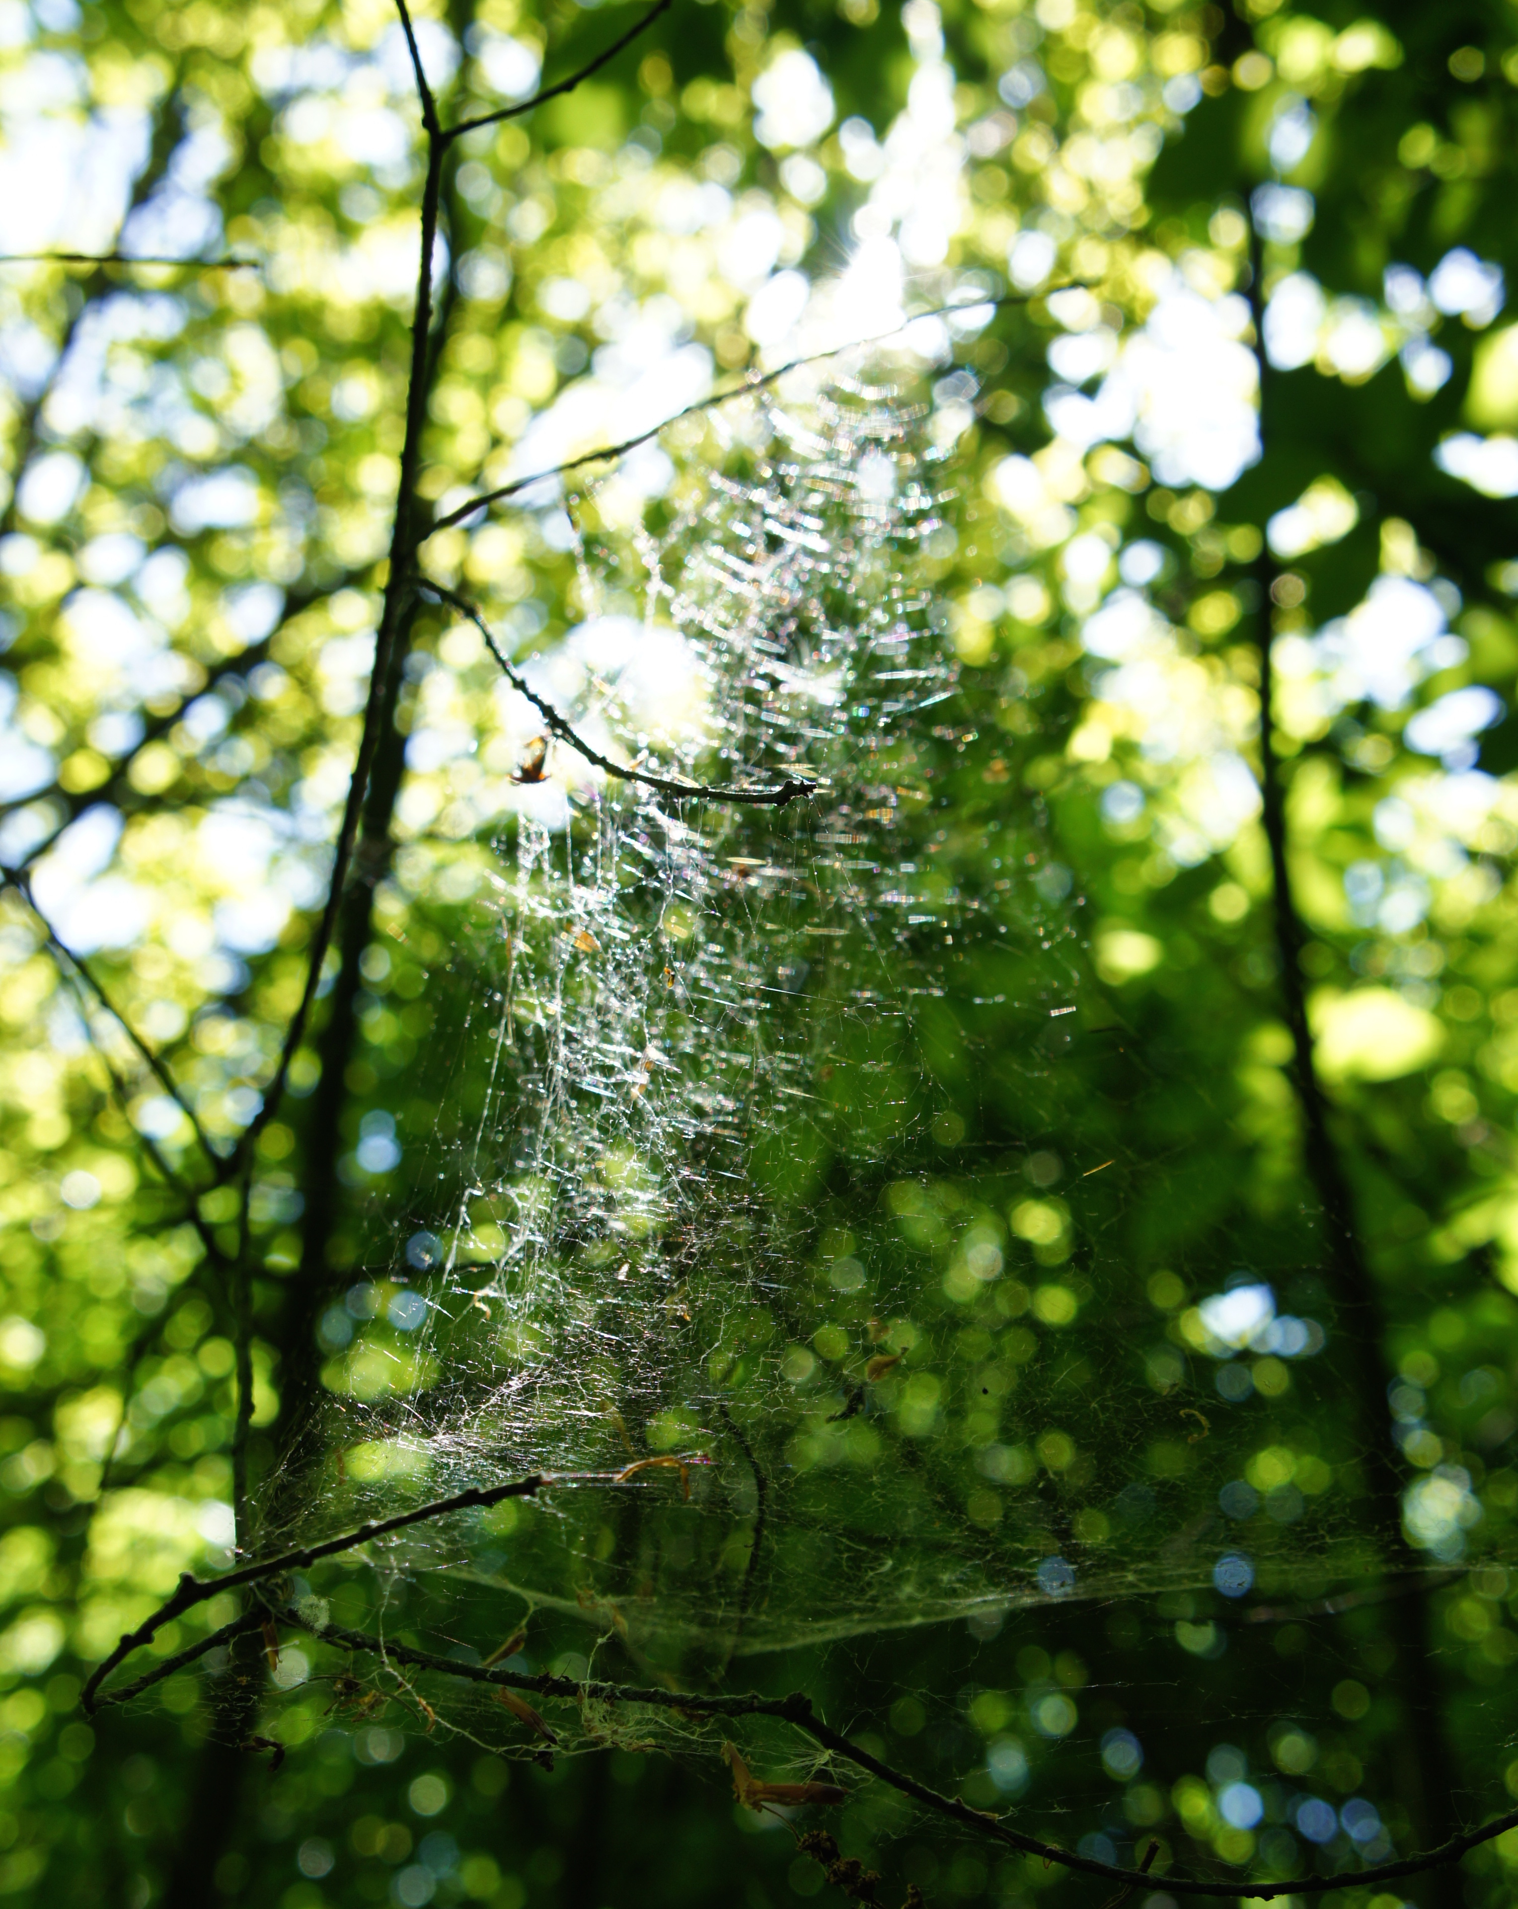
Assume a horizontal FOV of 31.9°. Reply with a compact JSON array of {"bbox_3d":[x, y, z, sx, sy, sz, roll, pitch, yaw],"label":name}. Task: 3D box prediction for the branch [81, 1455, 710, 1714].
[{"bbox_3d":[-0.083,0.144,0.610,0.138,0.046,0.040,-3,-22,9],"label":"branch"}]

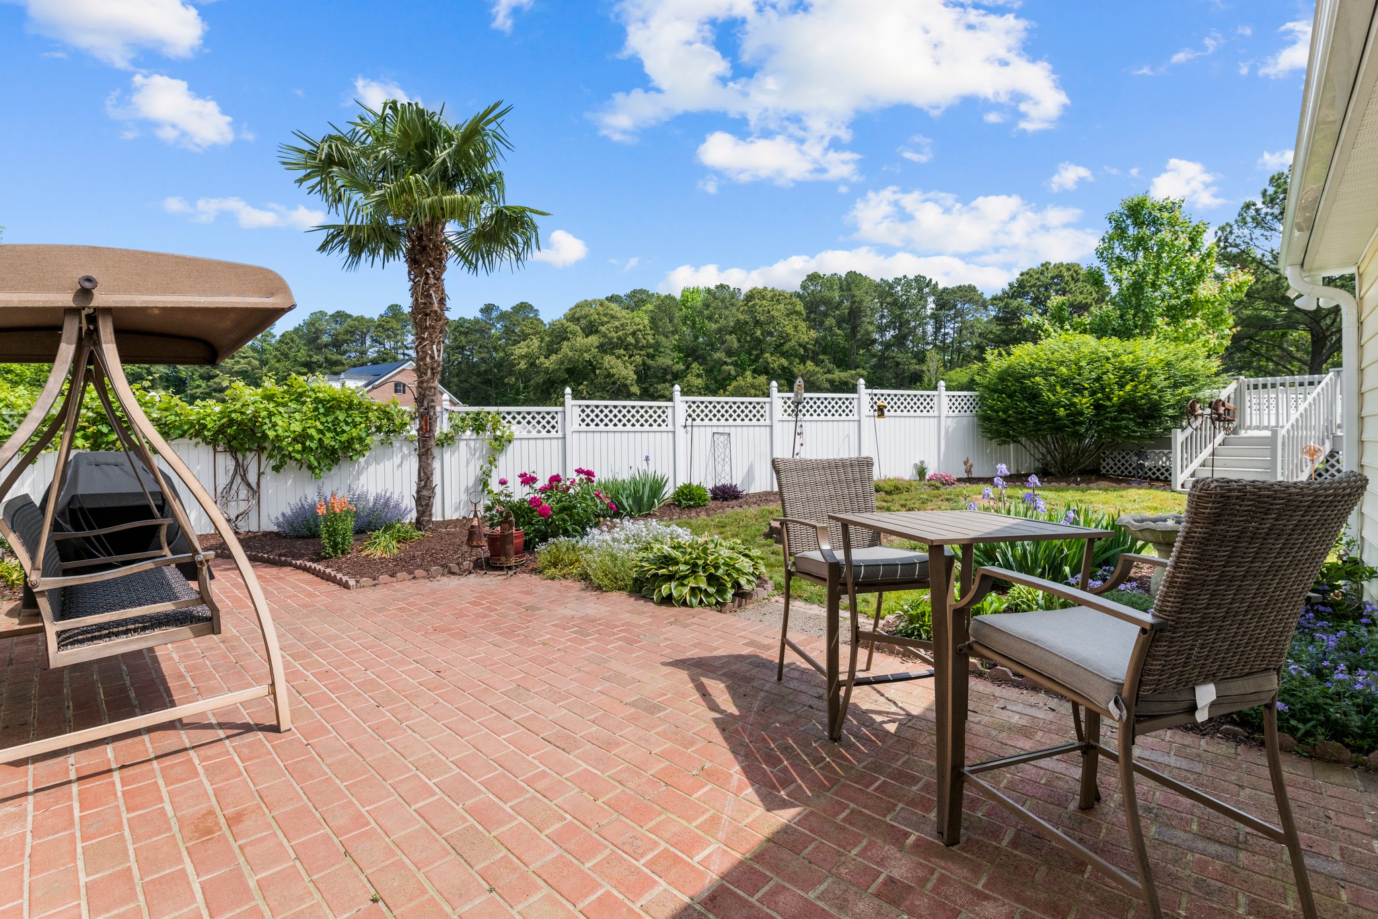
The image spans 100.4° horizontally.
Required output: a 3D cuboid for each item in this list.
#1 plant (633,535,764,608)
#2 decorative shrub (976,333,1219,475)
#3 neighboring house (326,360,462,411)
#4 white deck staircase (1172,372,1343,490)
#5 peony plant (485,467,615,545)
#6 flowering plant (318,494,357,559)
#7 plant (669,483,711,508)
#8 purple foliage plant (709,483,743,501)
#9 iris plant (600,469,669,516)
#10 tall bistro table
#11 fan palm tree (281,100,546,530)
[{"bbox_3d":[0.083,0.850,4.630,1.040,0.460,0.950,-1,1,0],"label":"plant"},{"bbox_3d":[7.650,-1.070,11.080,3.800,2.700,3.300,0,1,35],"label":"decorative shrub"},{"bbox_3d":[-27.900,-4.300,50.900,11.500,8.000,11.400,0,1,32],"label":"neighboring house"},{"bbox_3d":[8.850,-0.420,9.050,1.550,1.870,1.220,-1,1,-20],"label":"white deck staircase"},{"bbox_3d":[-1.771,0.560,7.350,1.550,0.930,1.300,0,0,-14],"label":"peony plant"},{"bbox_3d":[-3.838,0.730,6.250,0.400,0.690,0.400,0,0,-32],"label":"flowering plant"},{"bbox_3d":[0.019,0.620,10.000,0.700,0.420,0.680,0,0,0],"label":"plant"},{"bbox_3d":[0.634,0.545,9.750,0.570,0.290,0.520,-1,1,0],"label":"purple foliage plant"},{"bbox_3d":[-0.890,0.530,9.400,1.050,0.750,0.900,0,0,-5],"label":"iris plant"},{"bbox_3d":[0.997,0.695,2.145,0.690,0.920,0.690,0,0,-13],"label":"tall bistro table"},{"bbox_3d":[-3.720,-1.950,8.050,3.250,5.800,3.100,-1,1,-25],"label":"fan palm tree"}]

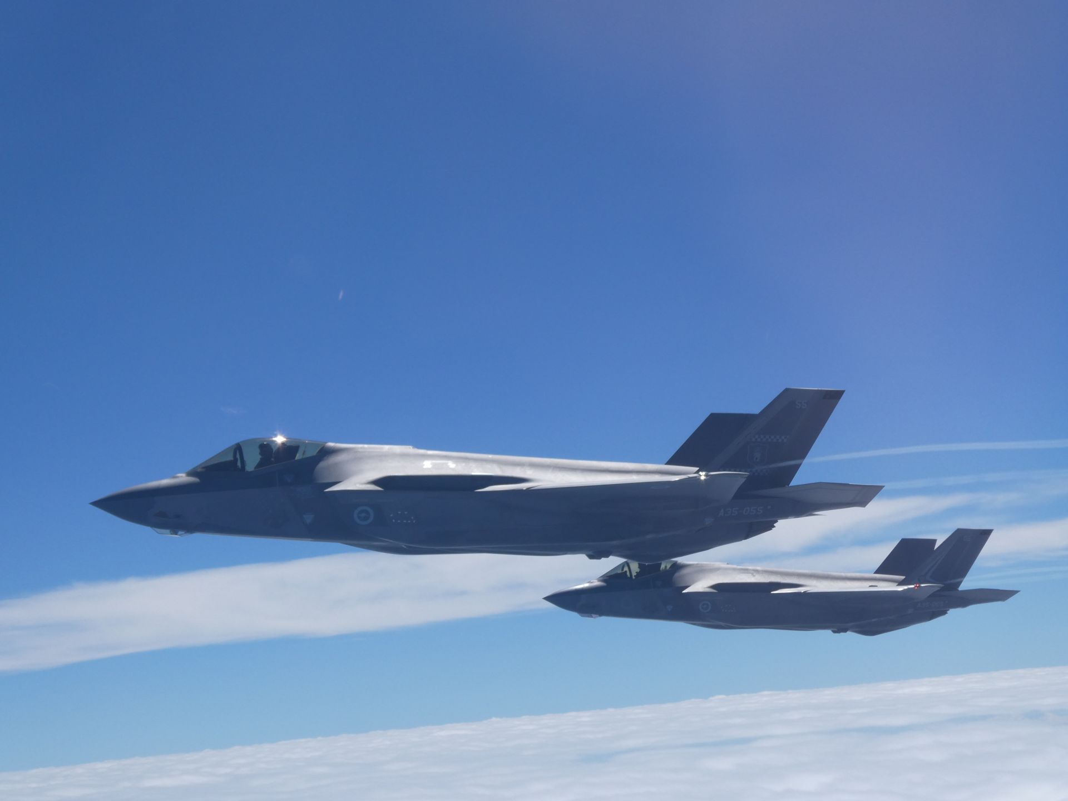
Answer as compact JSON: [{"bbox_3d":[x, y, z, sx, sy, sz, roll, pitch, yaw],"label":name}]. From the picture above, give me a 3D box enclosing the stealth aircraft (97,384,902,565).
[{"bbox_3d":[-1.247,1.554,53.230,15.670,3.550,10.670,2,-8,-18],"label":"stealth aircraft"}]

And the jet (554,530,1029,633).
[{"bbox_3d":[7.736,6.041,86.611,15.670,3.550,10.670,2,-8,-18],"label":"jet"}]

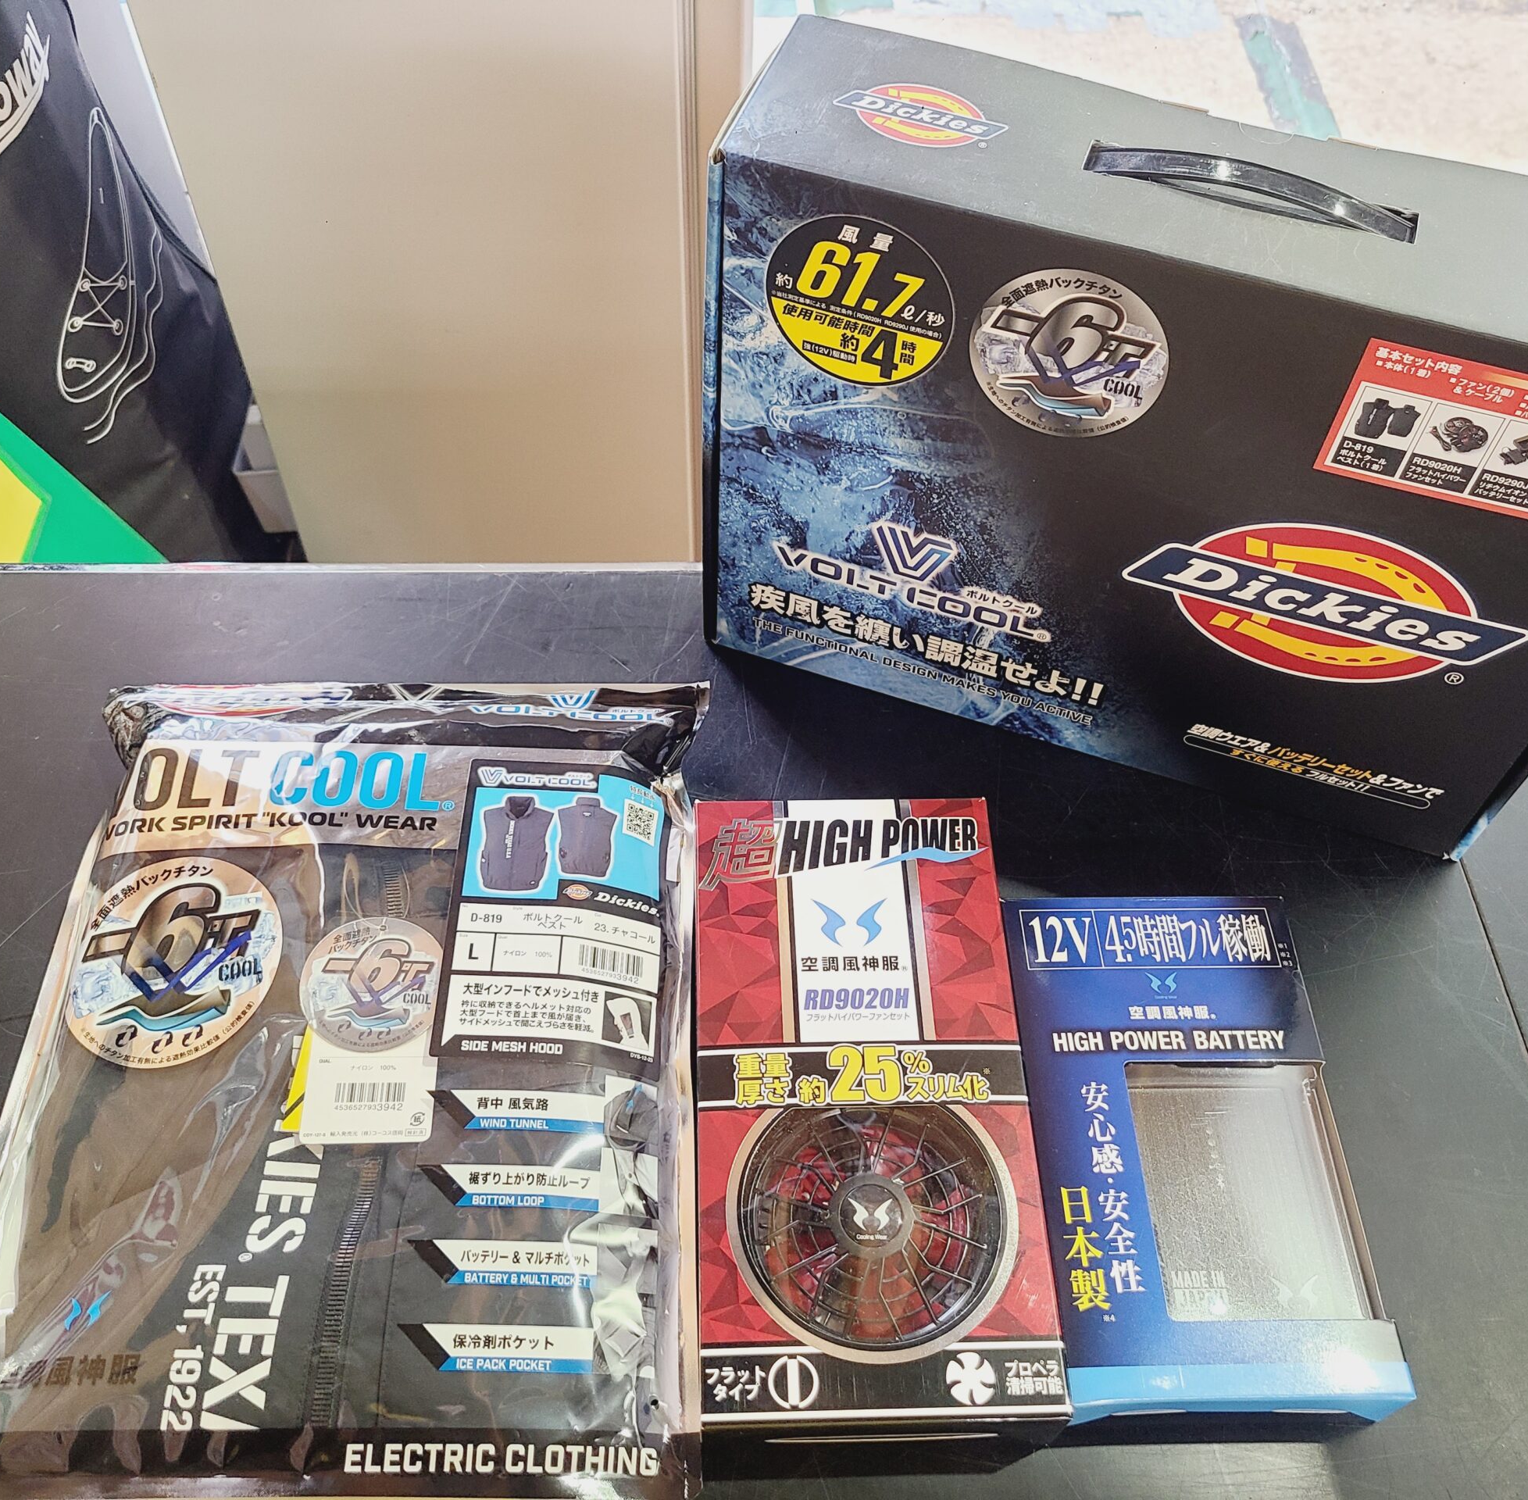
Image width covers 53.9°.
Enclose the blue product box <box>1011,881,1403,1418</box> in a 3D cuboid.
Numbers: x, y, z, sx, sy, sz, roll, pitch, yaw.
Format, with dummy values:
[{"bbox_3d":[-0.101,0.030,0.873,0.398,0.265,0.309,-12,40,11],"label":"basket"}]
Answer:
[{"bbox_3d":[0.170,0.163,0.621,0.126,0.041,0.210,0,54,-2],"label":"blue product box"}]

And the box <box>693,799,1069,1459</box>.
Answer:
[{"bbox_3d":[0.039,0.144,0.626,0.131,0.048,0.265,0,54,-2],"label":"box"}]

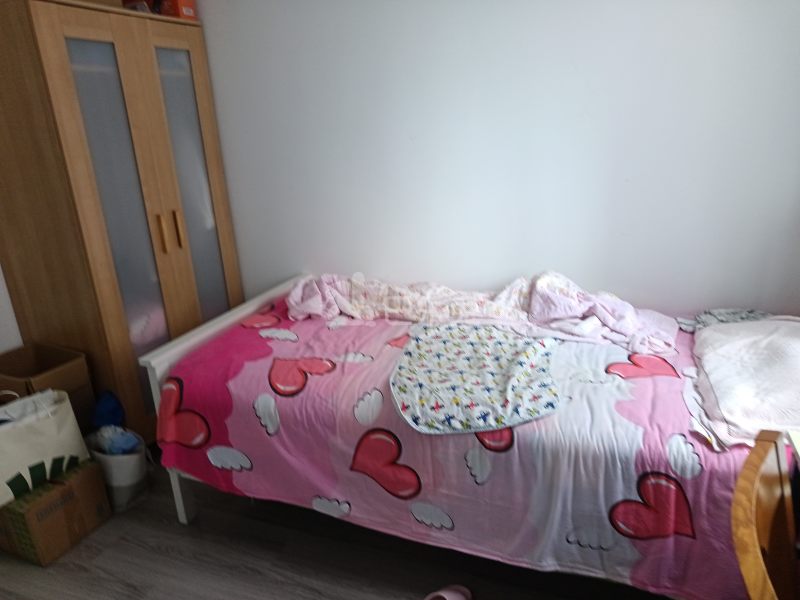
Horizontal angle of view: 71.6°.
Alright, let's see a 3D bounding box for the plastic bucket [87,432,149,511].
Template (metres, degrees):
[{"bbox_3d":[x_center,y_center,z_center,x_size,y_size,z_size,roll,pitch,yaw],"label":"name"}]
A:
[{"bbox_3d":[-1.065,0.652,2.115,0.220,0.250,0.220,-3,19,1],"label":"plastic bucket"}]

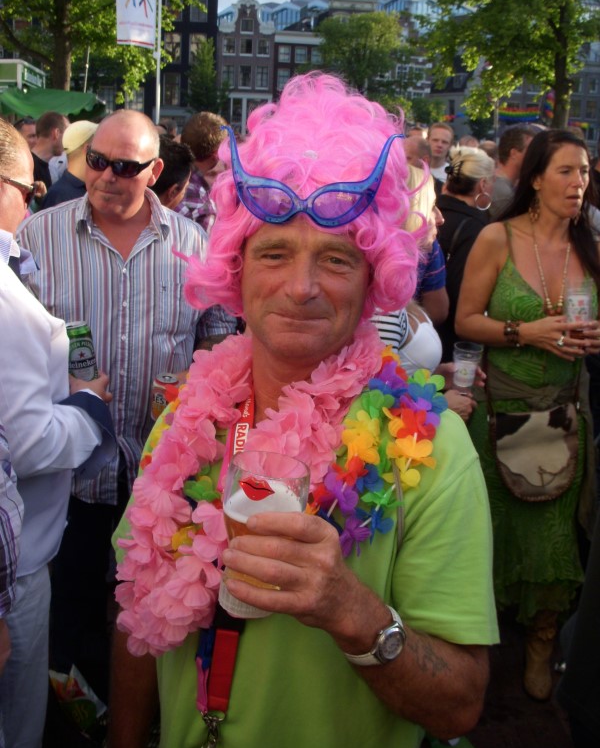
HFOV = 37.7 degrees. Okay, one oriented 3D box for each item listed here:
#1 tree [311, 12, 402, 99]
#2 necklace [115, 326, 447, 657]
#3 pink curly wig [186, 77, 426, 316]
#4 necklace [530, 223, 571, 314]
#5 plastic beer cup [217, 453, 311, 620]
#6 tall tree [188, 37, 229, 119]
[{"bbox_3d":[4.637,-23.517,72.323,7.400,11.700,7.200,3,15,0],"label":"tree"},{"bbox_3d":[-0.029,0.120,1.089,0.385,0.385,0.260,6,15,13],"label":"necklace"},{"bbox_3d":[0.011,-0.210,1.015,0.265,0.272,0.270,5,15,7],"label":"pink curly wig"},{"bbox_3d":[0.676,-0.289,2.388,0.125,0.235,0.150,2,15,-3],"label":"necklace"},{"bbox_3d":[-0.038,0.153,0.835,0.077,0.138,0.077,9,9,-1],"label":"plastic beer cup"},{"bbox_3d":[-7.457,-22.990,72.634,3.500,9.300,3.500,3,15,0],"label":"tall tree"}]

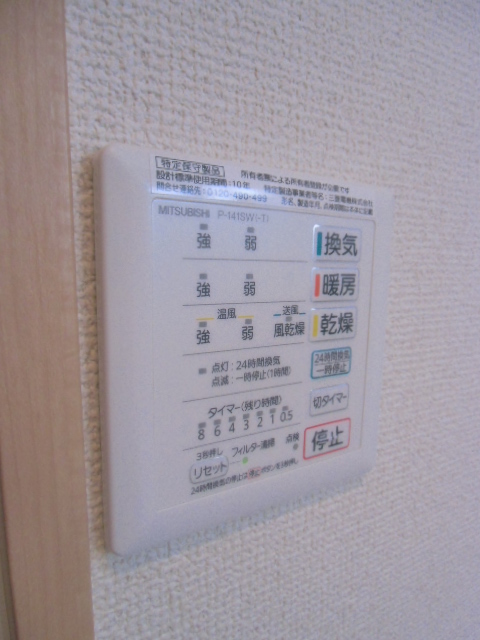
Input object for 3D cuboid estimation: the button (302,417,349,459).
[{"bbox_3d":[0.035,0.047,0.175,0.024,0.013,0.003,-4,9,-32],"label":"button"}]

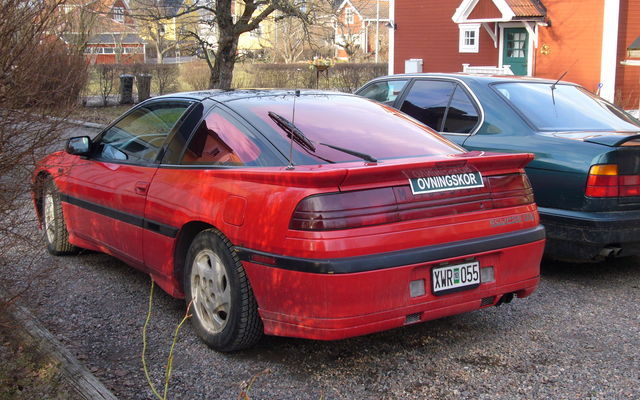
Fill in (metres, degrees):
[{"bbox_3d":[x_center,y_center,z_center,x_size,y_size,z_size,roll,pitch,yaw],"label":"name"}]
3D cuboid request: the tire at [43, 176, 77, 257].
[{"bbox_3d":[-1.961,0.122,6.515,0.210,0.630,0.630,-5,10,-27],"label":"tire"}]

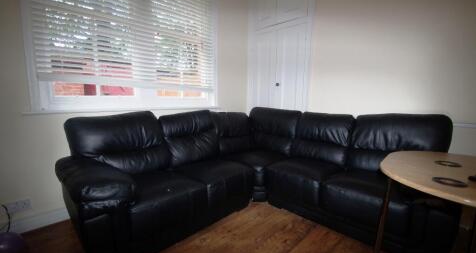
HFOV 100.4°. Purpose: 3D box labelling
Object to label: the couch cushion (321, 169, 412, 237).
[{"bbox_3d":[1.139,0.623,1.786,0.599,0.258,0.504,8,10,43],"label":"couch cushion"}]

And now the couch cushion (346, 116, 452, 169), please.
[{"bbox_3d":[1.488,0.184,1.894,0.722,0.566,0.336,8,10,43],"label":"couch cushion"}]

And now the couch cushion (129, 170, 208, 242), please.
[{"bbox_3d":[-0.670,0.604,1.691,0.521,0.258,0.588,8,10,43],"label":"couch cushion"}]

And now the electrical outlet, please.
[{"bbox_3d":[-1.777,0.657,1.611,0.015,0.086,0.146,8,10,43],"label":"electrical outlet"}]

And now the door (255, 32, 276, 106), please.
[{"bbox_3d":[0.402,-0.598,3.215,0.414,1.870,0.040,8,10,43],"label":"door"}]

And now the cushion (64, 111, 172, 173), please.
[{"bbox_3d":[-1.043,0.162,1.814,0.336,0.543,0.739,8,10,43],"label":"cushion"}]

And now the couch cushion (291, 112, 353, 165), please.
[{"bbox_3d":[1.001,0.127,2.361,0.599,0.538,0.336,8,10,43],"label":"couch cushion"}]

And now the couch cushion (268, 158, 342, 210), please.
[{"bbox_3d":[0.707,0.581,2.203,0.582,0.291,0.504,8,10,43],"label":"couch cushion"}]

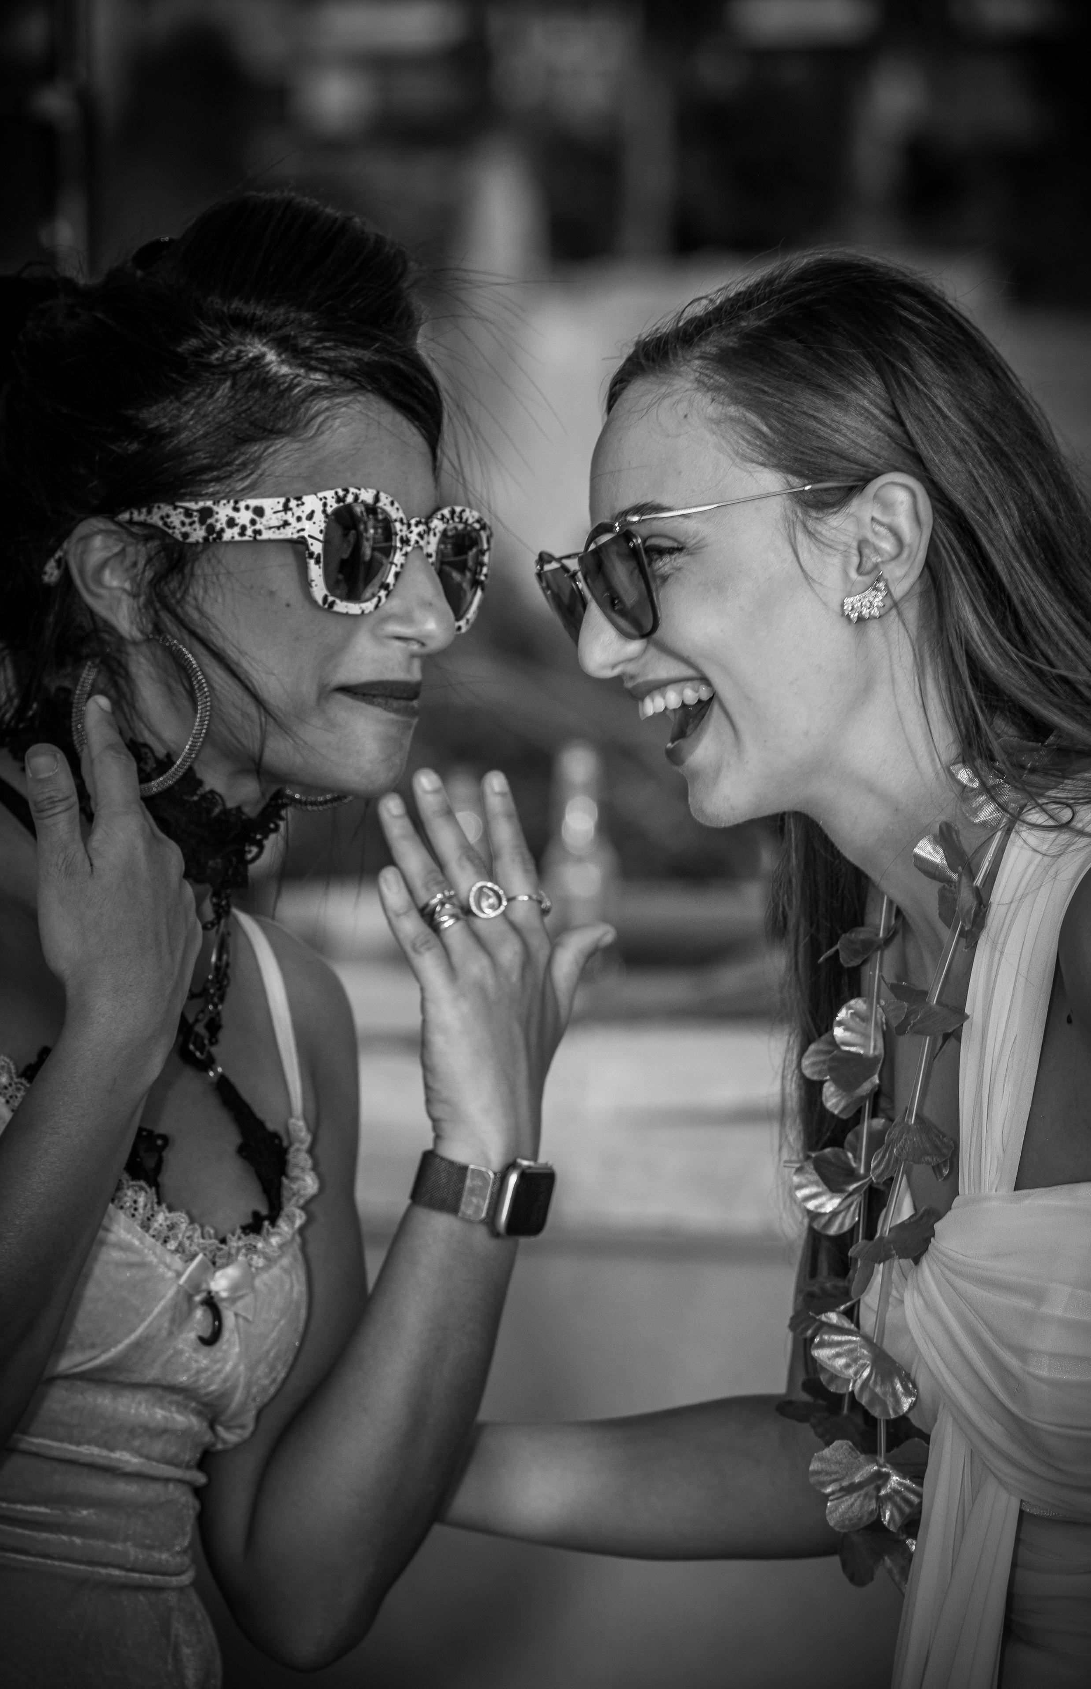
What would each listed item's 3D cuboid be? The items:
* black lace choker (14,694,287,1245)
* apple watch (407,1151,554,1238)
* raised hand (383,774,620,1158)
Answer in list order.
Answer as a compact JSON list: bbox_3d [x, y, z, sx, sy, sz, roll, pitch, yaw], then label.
[{"bbox_3d":[-0.168,0.050,4.200,0.125,0.220,0.130,1,9,-42],"label":"black lace choker"},{"bbox_3d":[-0.027,0.149,4.200,0.055,0.036,0.050,18,10,28],"label":"apple watch"},{"bbox_3d":[-0.021,0.053,4.200,0.095,0.168,0.062,-7,5,-27],"label":"raised hand"}]

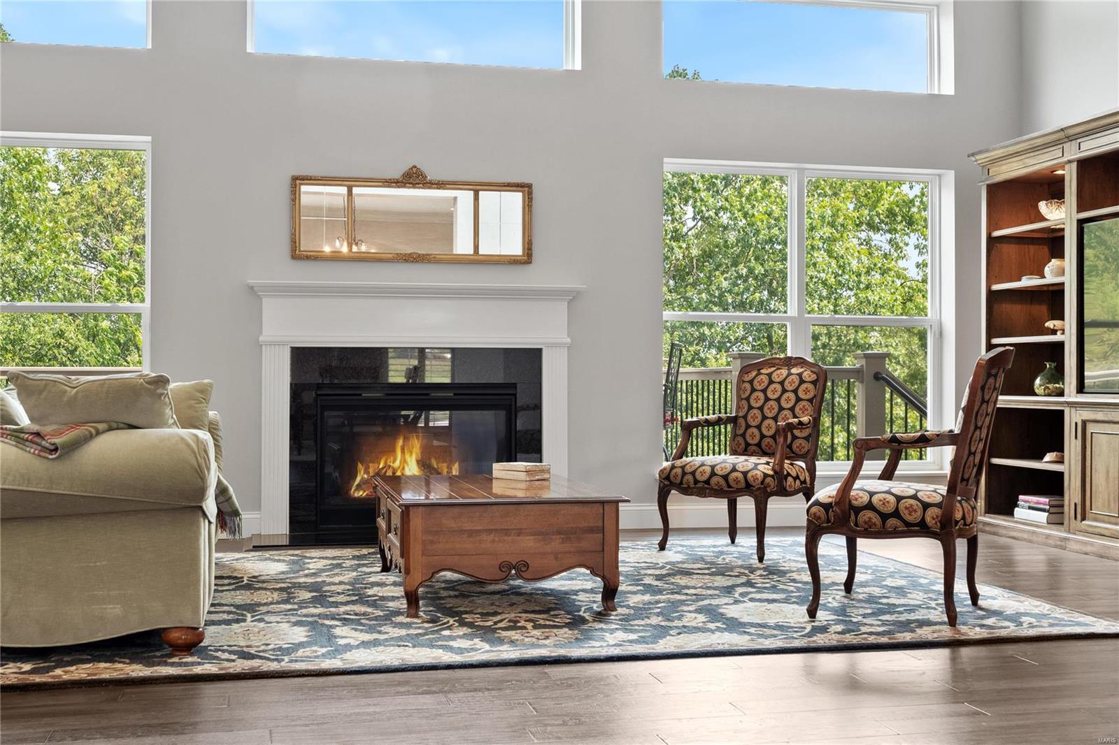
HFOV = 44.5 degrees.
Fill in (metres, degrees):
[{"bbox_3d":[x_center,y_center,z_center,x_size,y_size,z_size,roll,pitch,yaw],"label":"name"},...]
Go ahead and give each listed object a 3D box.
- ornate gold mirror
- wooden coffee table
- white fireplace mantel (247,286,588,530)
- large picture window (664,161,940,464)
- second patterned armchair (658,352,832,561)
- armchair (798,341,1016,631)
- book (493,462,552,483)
[{"bbox_3d":[-0.812,-0.896,7.679,1.358,0.544,0.050,0,0,-13],"label":"ornate gold mirror"},{"bbox_3d":[-0.299,0.689,5.699,0.873,0.435,1.259,0,0,-13],"label":"wooden coffee table"},{"bbox_3d":[-0.777,0.201,7.616,1.870,1.367,0.180,0,0,-13],"label":"white fireplace mantel"},{"bbox_3d":[1.480,-0.317,8.424,1.873,1.861,0.100,0,0,-13],"label":"large picture window"},{"bbox_3d":[0.980,0.415,7.033,0.680,1.000,0.720,0,0,45],"label":"second patterned armchair"},{"bbox_3d":[1.349,0.407,5.187,0.720,1.000,0.680,0,0,26],"label":"armchair"},{"bbox_3d":[-0.168,0.440,6.075,0.135,0.069,0.214,0,0,-45],"label":"book"}]

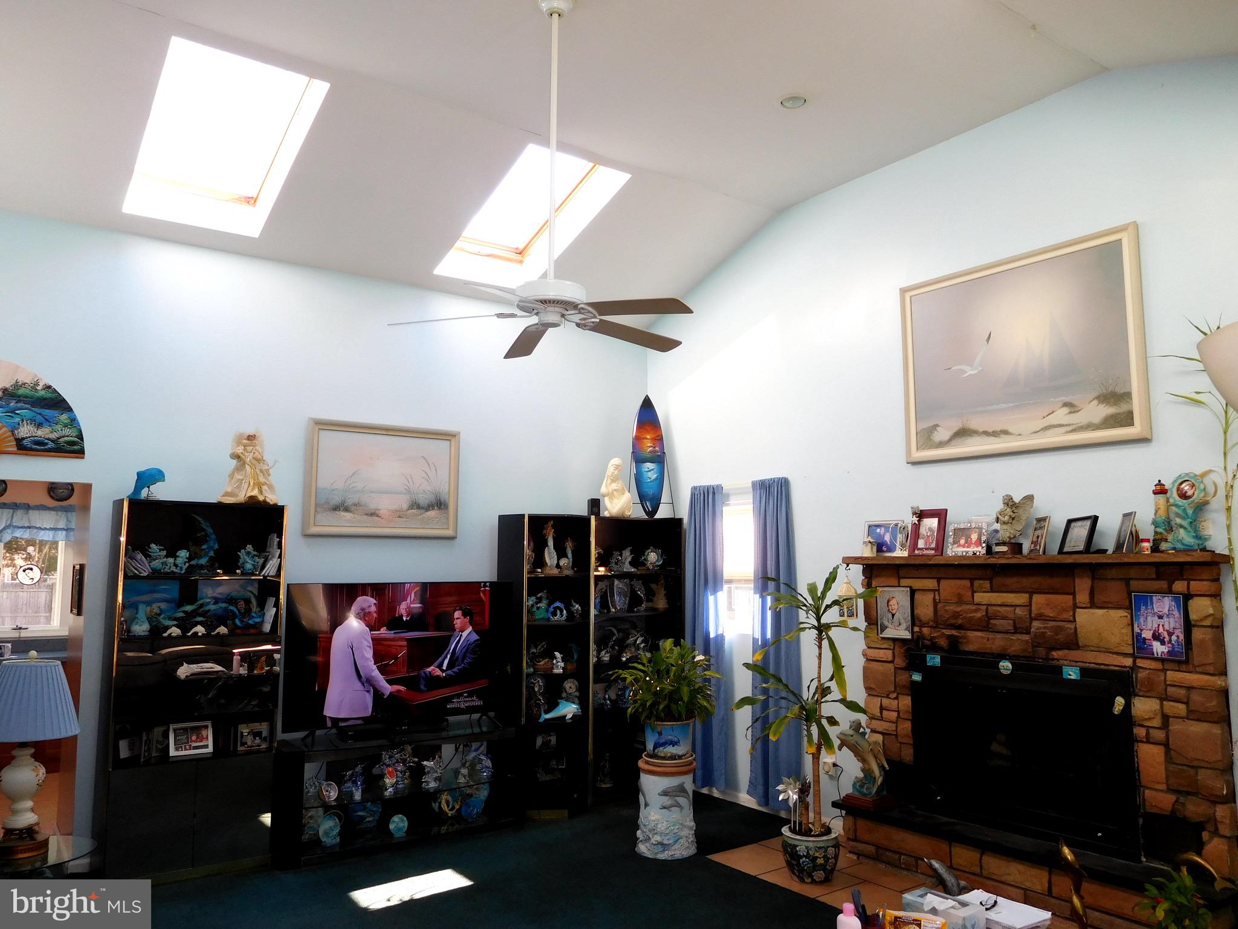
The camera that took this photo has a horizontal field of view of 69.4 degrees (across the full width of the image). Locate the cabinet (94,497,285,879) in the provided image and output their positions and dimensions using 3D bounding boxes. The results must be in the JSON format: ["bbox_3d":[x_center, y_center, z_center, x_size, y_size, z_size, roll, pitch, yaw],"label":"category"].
[{"bbox_3d":[-2.348,1.198,4.951,0.815,1.968,0.380,5,-8,-38],"label":"cabinet"}]

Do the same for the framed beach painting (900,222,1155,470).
[{"bbox_3d":[2.066,-0.578,4.711,0.043,1.039,1.301,5,-8,-38],"label":"framed beach painting"}]

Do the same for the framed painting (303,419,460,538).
[{"bbox_3d":[-1.468,0.105,5.657,1.013,0.704,0.038,5,-8,-38],"label":"framed painting"}]

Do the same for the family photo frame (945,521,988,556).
[{"bbox_3d":[1.847,0.399,4.731,0.205,0.167,0.054,-6,-8,42],"label":"family photo frame"}]

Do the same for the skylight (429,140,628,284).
[{"bbox_3d":[-0.568,-1.546,5.632,0.729,0.130,1.172,5,-32,-38],"label":"skylight"}]

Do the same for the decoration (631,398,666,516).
[{"bbox_3d":[0.211,-0.061,6.460,0.232,0.864,0.130,0,-6,2],"label":"decoration"}]

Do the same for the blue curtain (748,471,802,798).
[{"bbox_3d":[0.990,1.109,5.769,0.100,2.040,0.390,4,-8,-36],"label":"blue curtain"}]

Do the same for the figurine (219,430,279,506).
[{"bbox_3d":[-2.140,0.032,5.178,0.330,0.420,0.250,4,-7,-32],"label":"figurine"}]

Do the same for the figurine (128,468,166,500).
[{"bbox_3d":[-2.547,0.106,4.843,0.215,0.190,0.090,4,-7,-30],"label":"figurine"}]

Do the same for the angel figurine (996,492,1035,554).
[{"bbox_3d":[1.965,0.293,4.443,0.160,0.315,0.155,4,-8,-36],"label":"angel figurine"}]

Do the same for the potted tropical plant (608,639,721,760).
[{"bbox_3d":[0.246,1.312,5.105,0.616,0.632,0.562,-1,-6,3],"label":"potted tropical plant"}]

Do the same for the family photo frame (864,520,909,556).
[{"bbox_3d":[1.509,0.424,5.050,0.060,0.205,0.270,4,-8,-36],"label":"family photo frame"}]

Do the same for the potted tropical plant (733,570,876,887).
[{"bbox_3d":[0.961,1.338,4.714,0.713,1.577,0.626,-1,-6,11],"label":"potted tropical plant"}]

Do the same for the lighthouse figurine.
[{"bbox_3d":[2.455,0.232,4.041,0.081,0.319,0.081,-4,-7,31],"label":"lighthouse figurine"}]

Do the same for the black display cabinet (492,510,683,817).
[{"bbox_3d":[-0.185,1.351,6.323,1.290,1.952,0.430,4,-8,-36],"label":"black display cabinet"}]

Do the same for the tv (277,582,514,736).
[{"bbox_3d":[-1.290,1.151,5.480,1.455,0.840,0.080,4,-8,-36],"label":"tv"}]

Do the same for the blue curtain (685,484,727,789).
[{"bbox_3d":[0.626,1.194,6.318,0.081,2.079,0.335,5,-8,-38],"label":"blue curtain"}]

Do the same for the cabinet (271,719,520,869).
[{"bbox_3d":[-1.289,1.913,5.276,1.415,0.583,0.454,3,-7,-31],"label":"cabinet"}]

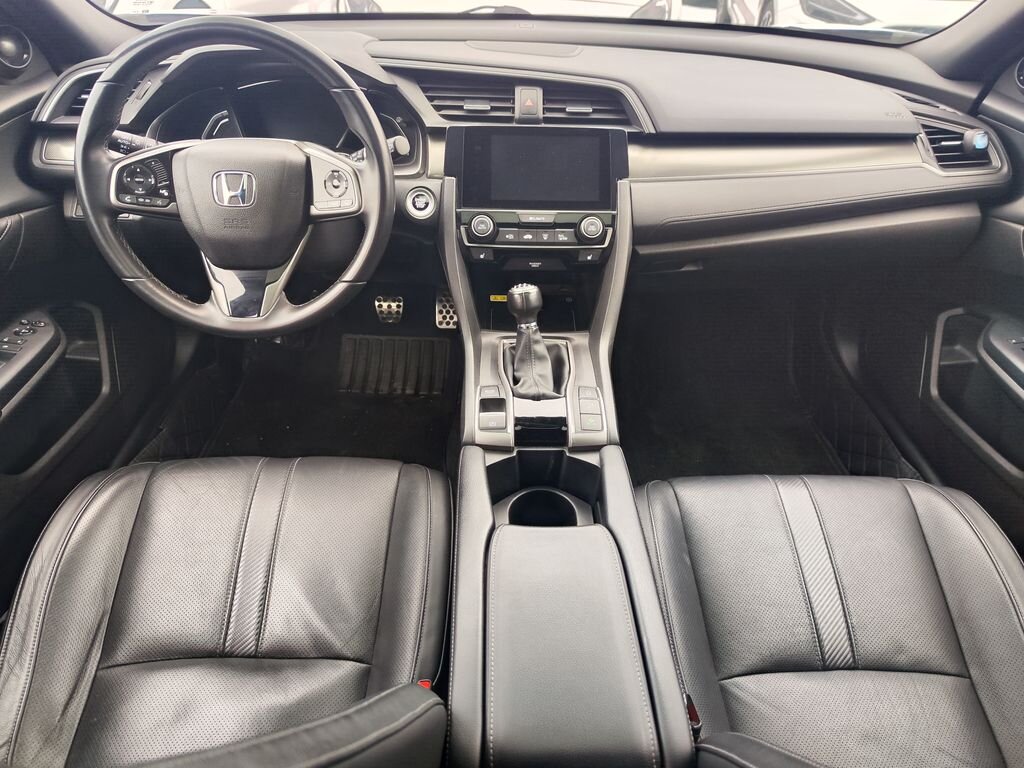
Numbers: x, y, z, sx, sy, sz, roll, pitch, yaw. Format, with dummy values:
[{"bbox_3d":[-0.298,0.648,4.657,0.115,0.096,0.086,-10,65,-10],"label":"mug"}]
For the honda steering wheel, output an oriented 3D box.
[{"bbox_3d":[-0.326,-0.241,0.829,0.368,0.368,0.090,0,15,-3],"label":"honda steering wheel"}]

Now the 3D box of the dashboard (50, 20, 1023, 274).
[{"bbox_3d":[0.025,-0.381,1.081,1.450,0.300,0.460,1,36,-2],"label":"dashboard"}]

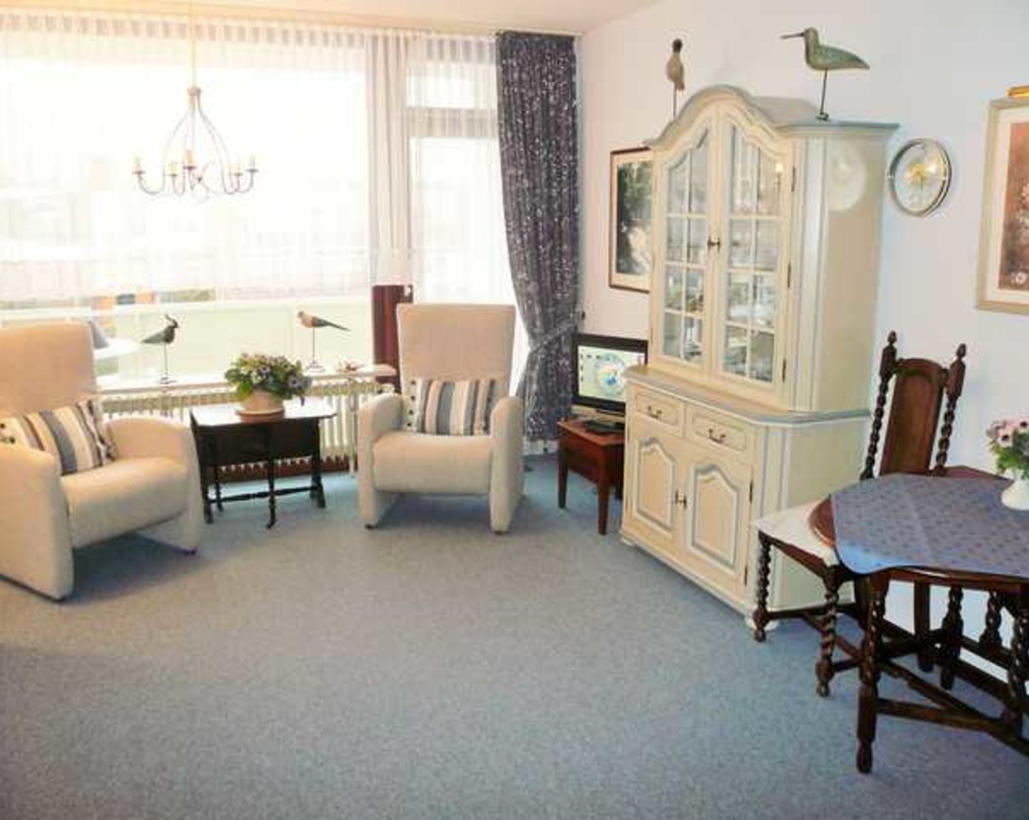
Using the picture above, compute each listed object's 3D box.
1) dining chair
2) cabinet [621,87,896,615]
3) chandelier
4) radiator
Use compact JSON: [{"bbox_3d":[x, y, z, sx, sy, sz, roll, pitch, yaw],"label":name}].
[{"bbox_3d":[1.170,0.338,3.059,0.540,1.120,0.450,-5,14,-18],"label":"dining chair"},{"bbox_3d":[0.934,-0.264,3.707,0.500,2.020,1.140,-6,14,-22],"label":"cabinet"},{"bbox_3d":[-1.342,-1.322,3.684,0.500,0.860,0.500,-6,14,-22],"label":"chandelier"},{"bbox_3d":[-1.568,0.102,5.075,1.740,0.490,0.130,-6,14,-22],"label":"radiator"}]

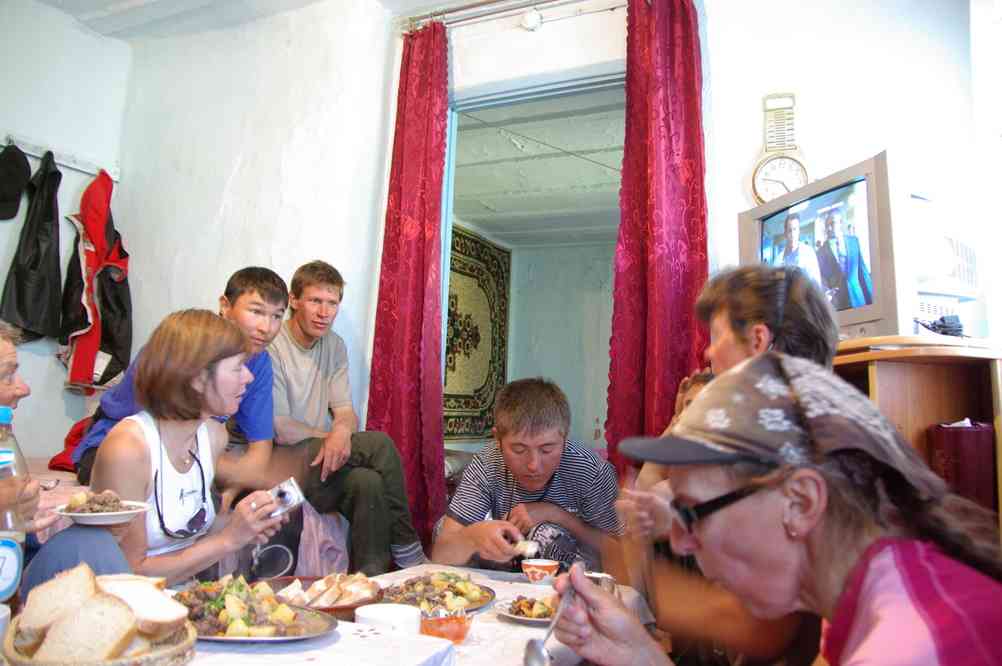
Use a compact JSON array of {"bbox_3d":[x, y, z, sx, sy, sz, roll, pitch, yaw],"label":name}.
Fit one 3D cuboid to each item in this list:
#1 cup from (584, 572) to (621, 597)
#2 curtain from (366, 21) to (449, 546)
[{"bbox_3d":[0.204,0.533,1.573,0.090,0.058,0.090,1,-8,0],"label":"cup"},{"bbox_3d":[-0.341,-0.208,2.902,0.305,2.119,0.130,-2,-8,21],"label":"curtain"}]

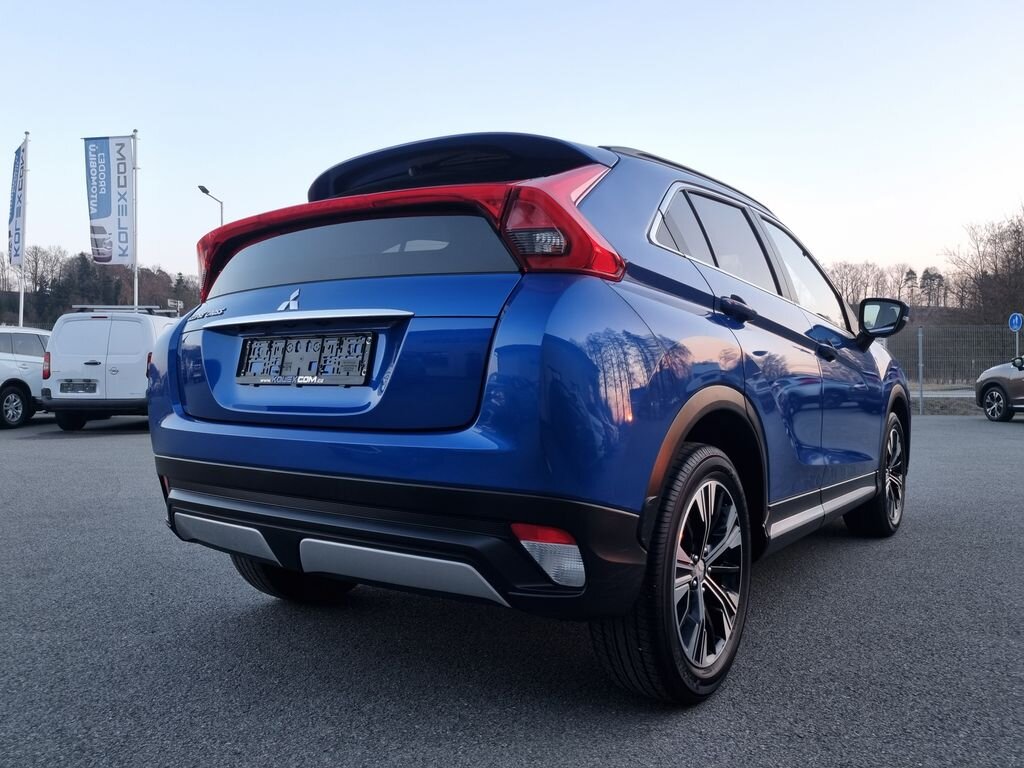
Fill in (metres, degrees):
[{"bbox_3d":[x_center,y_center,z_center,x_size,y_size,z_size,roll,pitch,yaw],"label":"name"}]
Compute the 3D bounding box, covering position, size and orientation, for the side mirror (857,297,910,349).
[{"bbox_3d":[1.692,-0.274,3.488,0.230,0.230,0.170,1,1,36],"label":"side mirror"}]

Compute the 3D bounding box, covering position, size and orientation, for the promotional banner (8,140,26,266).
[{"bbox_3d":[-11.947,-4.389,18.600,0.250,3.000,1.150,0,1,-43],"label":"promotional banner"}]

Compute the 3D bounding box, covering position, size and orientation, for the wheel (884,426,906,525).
[{"bbox_3d":[2.025,0.495,4.261,0.190,0.490,0.490,1,1,36],"label":"wheel"}]

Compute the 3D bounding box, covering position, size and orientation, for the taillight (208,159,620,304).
[{"bbox_3d":[-0.380,-0.421,2.257,1.570,0.350,0.490,1,1,36],"label":"taillight"}]

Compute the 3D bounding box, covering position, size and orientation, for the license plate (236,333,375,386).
[{"bbox_3d":[-0.556,-0.062,2.019,0.530,0.135,0.020,1,-9,36],"label":"license plate"}]

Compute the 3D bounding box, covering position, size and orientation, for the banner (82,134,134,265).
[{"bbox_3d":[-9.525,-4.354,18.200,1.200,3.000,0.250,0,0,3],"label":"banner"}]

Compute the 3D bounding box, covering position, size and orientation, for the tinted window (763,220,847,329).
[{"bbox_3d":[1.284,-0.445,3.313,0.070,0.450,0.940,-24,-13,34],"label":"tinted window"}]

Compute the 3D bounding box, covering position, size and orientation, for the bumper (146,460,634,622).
[{"bbox_3d":[-0.513,0.383,2.086,1.770,0.350,0.380,1,1,36],"label":"bumper"}]

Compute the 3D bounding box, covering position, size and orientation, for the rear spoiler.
[{"bbox_3d":[-0.238,-0.677,2.450,1.190,0.180,0.310,1,1,36],"label":"rear spoiler"}]

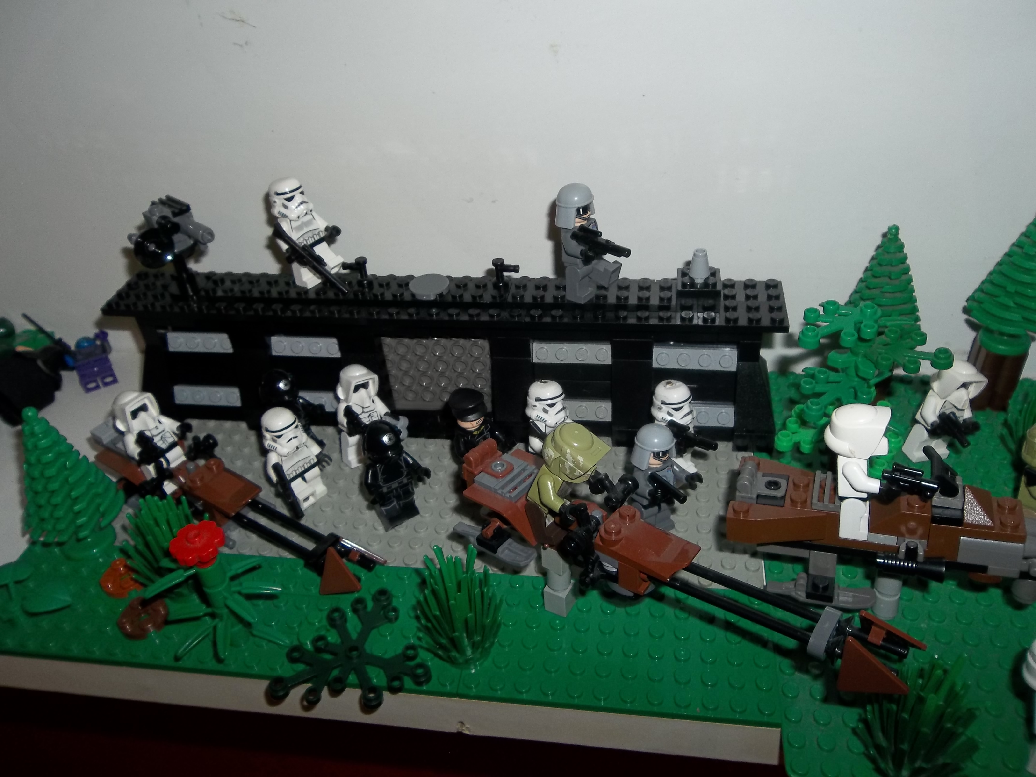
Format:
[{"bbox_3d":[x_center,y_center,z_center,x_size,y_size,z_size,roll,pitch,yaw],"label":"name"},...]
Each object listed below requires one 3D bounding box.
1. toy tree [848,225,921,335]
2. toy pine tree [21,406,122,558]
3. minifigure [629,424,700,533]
[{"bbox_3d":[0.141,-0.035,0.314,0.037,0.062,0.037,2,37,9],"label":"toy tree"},{"bbox_3d":[-0.166,0.034,0.295,0.031,0.063,0.031,2,36,9],"label":"toy pine tree"},{"bbox_3d":[0.050,0.033,0.285,0.024,0.042,0.019,-19,37,-22],"label":"minifigure"}]

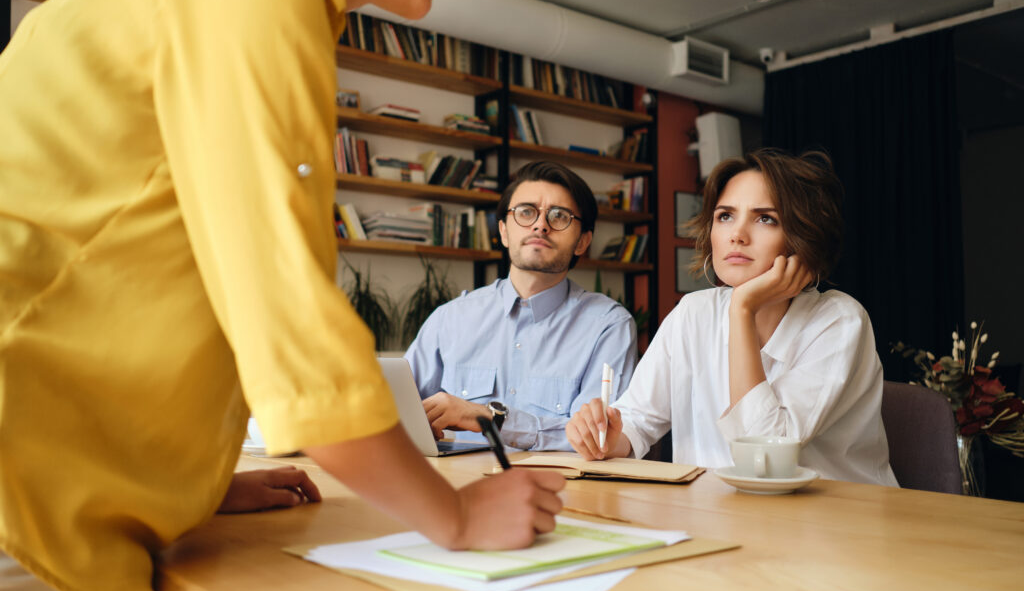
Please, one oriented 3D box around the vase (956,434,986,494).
[{"bbox_3d":[1.291,0.495,2.800,0.085,0.225,0.085,3,-4,-40],"label":"vase"}]

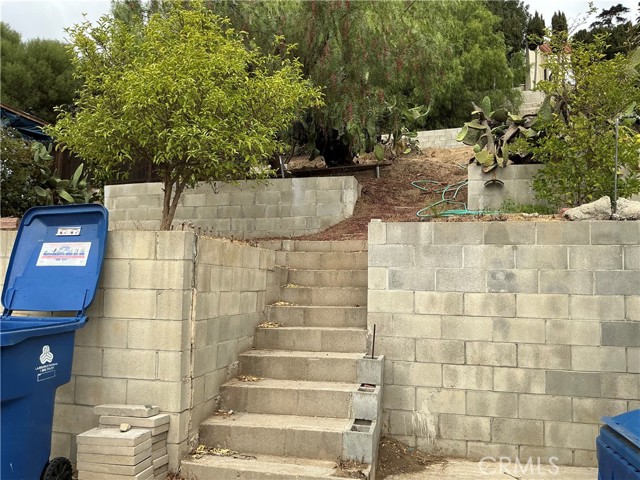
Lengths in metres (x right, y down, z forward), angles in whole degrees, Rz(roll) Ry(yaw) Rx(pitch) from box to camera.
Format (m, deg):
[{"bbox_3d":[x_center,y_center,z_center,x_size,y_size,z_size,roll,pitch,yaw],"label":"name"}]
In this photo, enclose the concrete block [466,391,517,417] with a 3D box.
[{"bbox_3d":[1.422,1.342,4.316,0.395,0.195,0.195,0,-3,11],"label":"concrete block"}]

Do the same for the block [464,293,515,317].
[{"bbox_3d":[1.431,0.549,4.391,0.409,0.197,0.170,0,-6,11],"label":"block"}]

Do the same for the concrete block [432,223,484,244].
[{"bbox_3d":[1.185,-0.057,4.435,0.395,0.195,0.195,0,-3,11],"label":"concrete block"}]

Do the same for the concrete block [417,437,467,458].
[{"bbox_3d":[1.020,1.743,4.349,0.405,0.197,0.170,0,-6,11],"label":"concrete block"}]

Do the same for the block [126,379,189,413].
[{"bbox_3d":[-1.115,1.060,3.593,0.397,0.195,0.150,0,-2,12],"label":"block"}]

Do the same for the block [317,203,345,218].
[{"bbox_3d":[0.175,-0.444,7.844,0.395,0.193,0.190,0,-3,14],"label":"block"}]

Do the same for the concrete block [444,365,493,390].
[{"bbox_3d":[1.242,1.144,4.367,0.398,0.197,0.170,0,-6,11],"label":"concrete block"}]

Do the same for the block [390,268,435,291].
[{"bbox_3d":[0.802,0.342,4.492,0.395,0.195,0.195,0,-3,11],"label":"block"}]

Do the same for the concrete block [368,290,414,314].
[{"bbox_3d":[0.648,0.550,4.606,0.395,0.193,0.190,0,-3,14],"label":"concrete block"}]

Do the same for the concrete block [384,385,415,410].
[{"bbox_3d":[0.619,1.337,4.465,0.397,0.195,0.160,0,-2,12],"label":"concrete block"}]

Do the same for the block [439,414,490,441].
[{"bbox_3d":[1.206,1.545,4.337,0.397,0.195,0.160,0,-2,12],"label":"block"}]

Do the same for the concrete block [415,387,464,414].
[{"bbox_3d":[1.025,1.340,4.389,0.400,0.197,0.170,0,-6,11],"label":"concrete block"}]

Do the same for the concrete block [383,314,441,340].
[{"bbox_3d":[0.842,0.742,4.464,0.395,0.195,0.195,0,-3,11],"label":"concrete block"}]

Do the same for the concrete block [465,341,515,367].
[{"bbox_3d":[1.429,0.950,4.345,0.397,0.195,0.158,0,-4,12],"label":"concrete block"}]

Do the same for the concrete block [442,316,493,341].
[{"bbox_3d":[1.263,0.749,4.445,0.395,0.193,0.190,0,-3,14],"label":"concrete block"}]

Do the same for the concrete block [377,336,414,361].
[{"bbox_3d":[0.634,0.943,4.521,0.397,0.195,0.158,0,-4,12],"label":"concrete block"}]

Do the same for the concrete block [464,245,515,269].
[{"bbox_3d":[1.442,0.143,4.427,0.395,0.193,0.175,0,-3,14],"label":"concrete block"}]

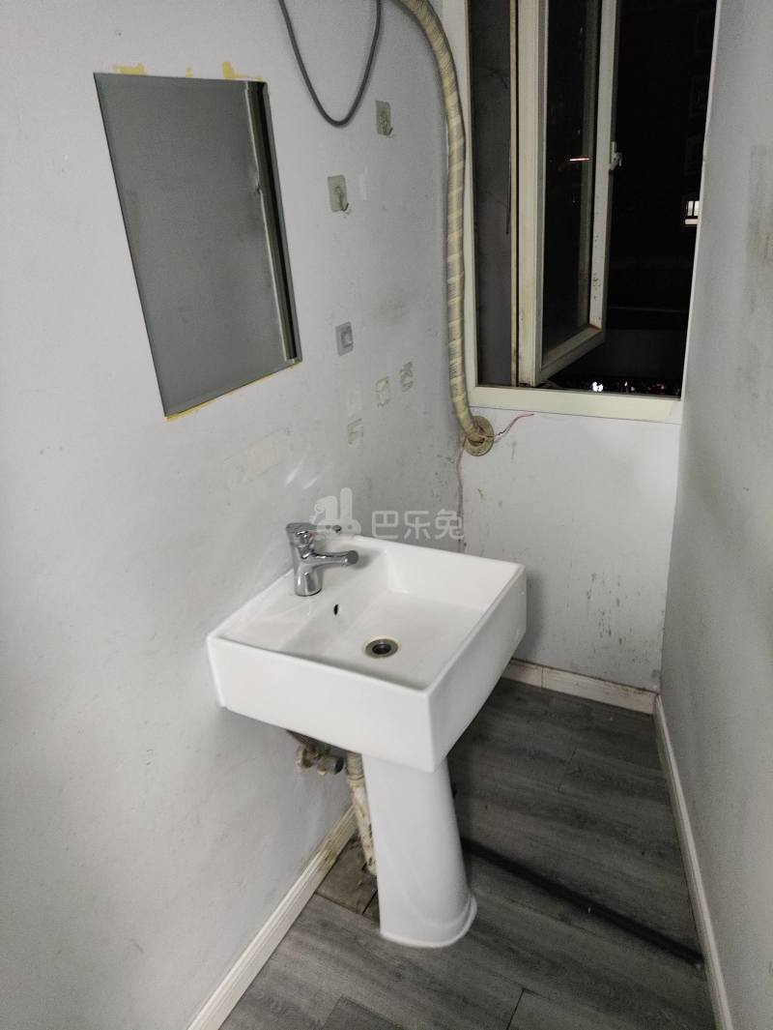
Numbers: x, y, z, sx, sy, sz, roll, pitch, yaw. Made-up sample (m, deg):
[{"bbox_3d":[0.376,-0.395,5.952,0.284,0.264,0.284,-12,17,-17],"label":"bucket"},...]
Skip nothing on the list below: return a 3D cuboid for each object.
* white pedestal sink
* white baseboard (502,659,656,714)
[{"bbox_3d":[0.011,0.539,1.538,0.443,0.824,0.450,8,26,28],"label":"white pedestal sink"},{"bbox_3d":[0.561,0.529,2.278,0.571,0.078,0.014,8,25,28],"label":"white baseboard"}]

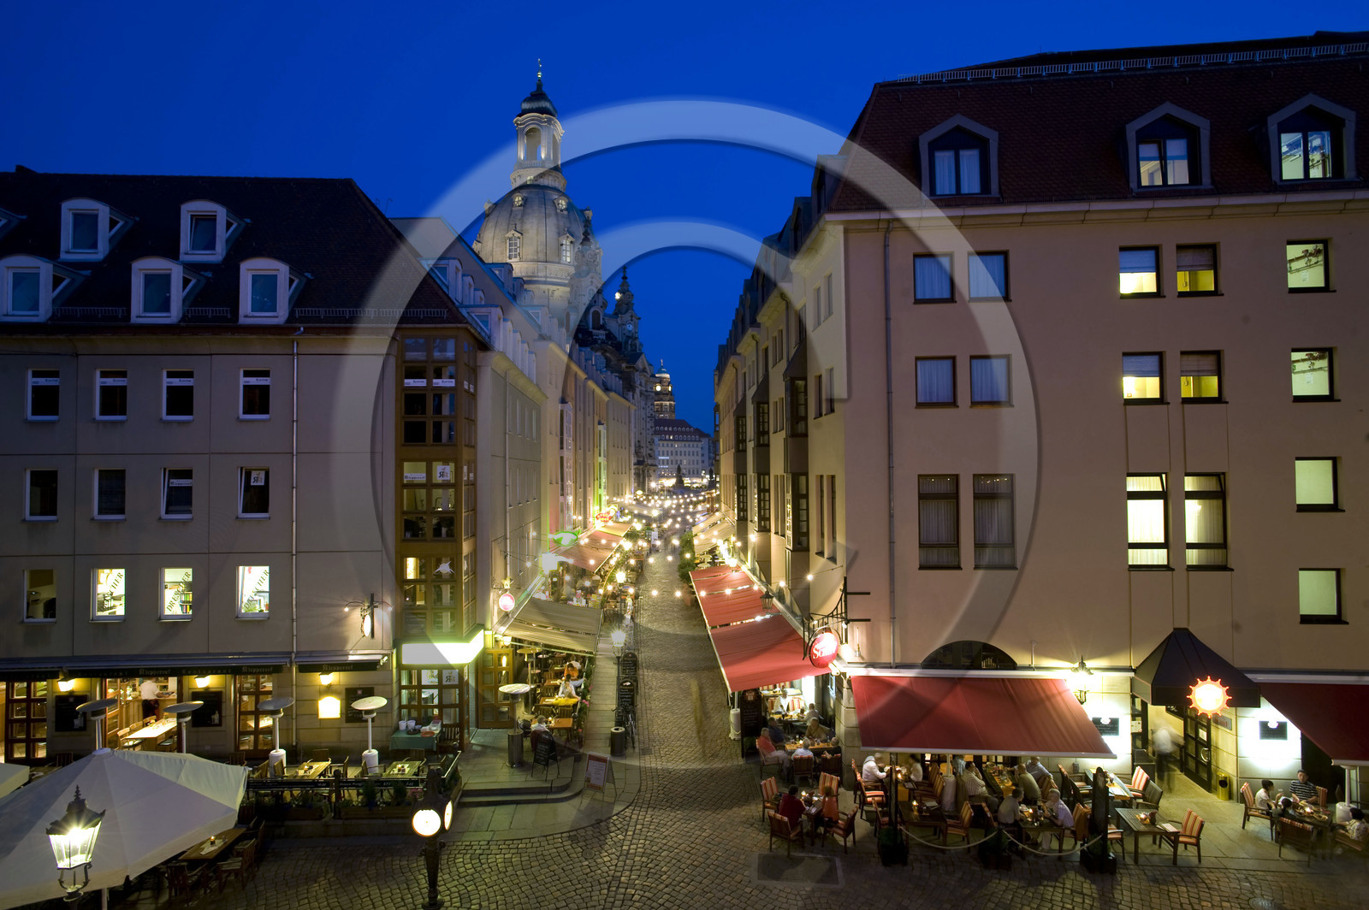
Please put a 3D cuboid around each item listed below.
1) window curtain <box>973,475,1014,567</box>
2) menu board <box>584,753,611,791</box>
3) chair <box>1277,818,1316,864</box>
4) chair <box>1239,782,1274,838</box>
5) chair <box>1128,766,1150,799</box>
[{"bbox_3d":[8.275,1.775,19.324,1.100,2.500,0.100,-1,-2,5],"label":"window curtain"},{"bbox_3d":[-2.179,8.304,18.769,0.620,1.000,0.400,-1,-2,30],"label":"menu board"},{"bbox_3d":[13.758,8.575,16.104,0.640,0.940,0.590,1,-2,-32],"label":"chair"},{"bbox_3d":[13.938,8.612,17.463,0.590,0.940,0.640,1,-2,-40],"label":"chair"},{"bbox_3d":[11.907,8.941,19.237,0.700,0.950,0.620,-1,-2,11],"label":"chair"}]

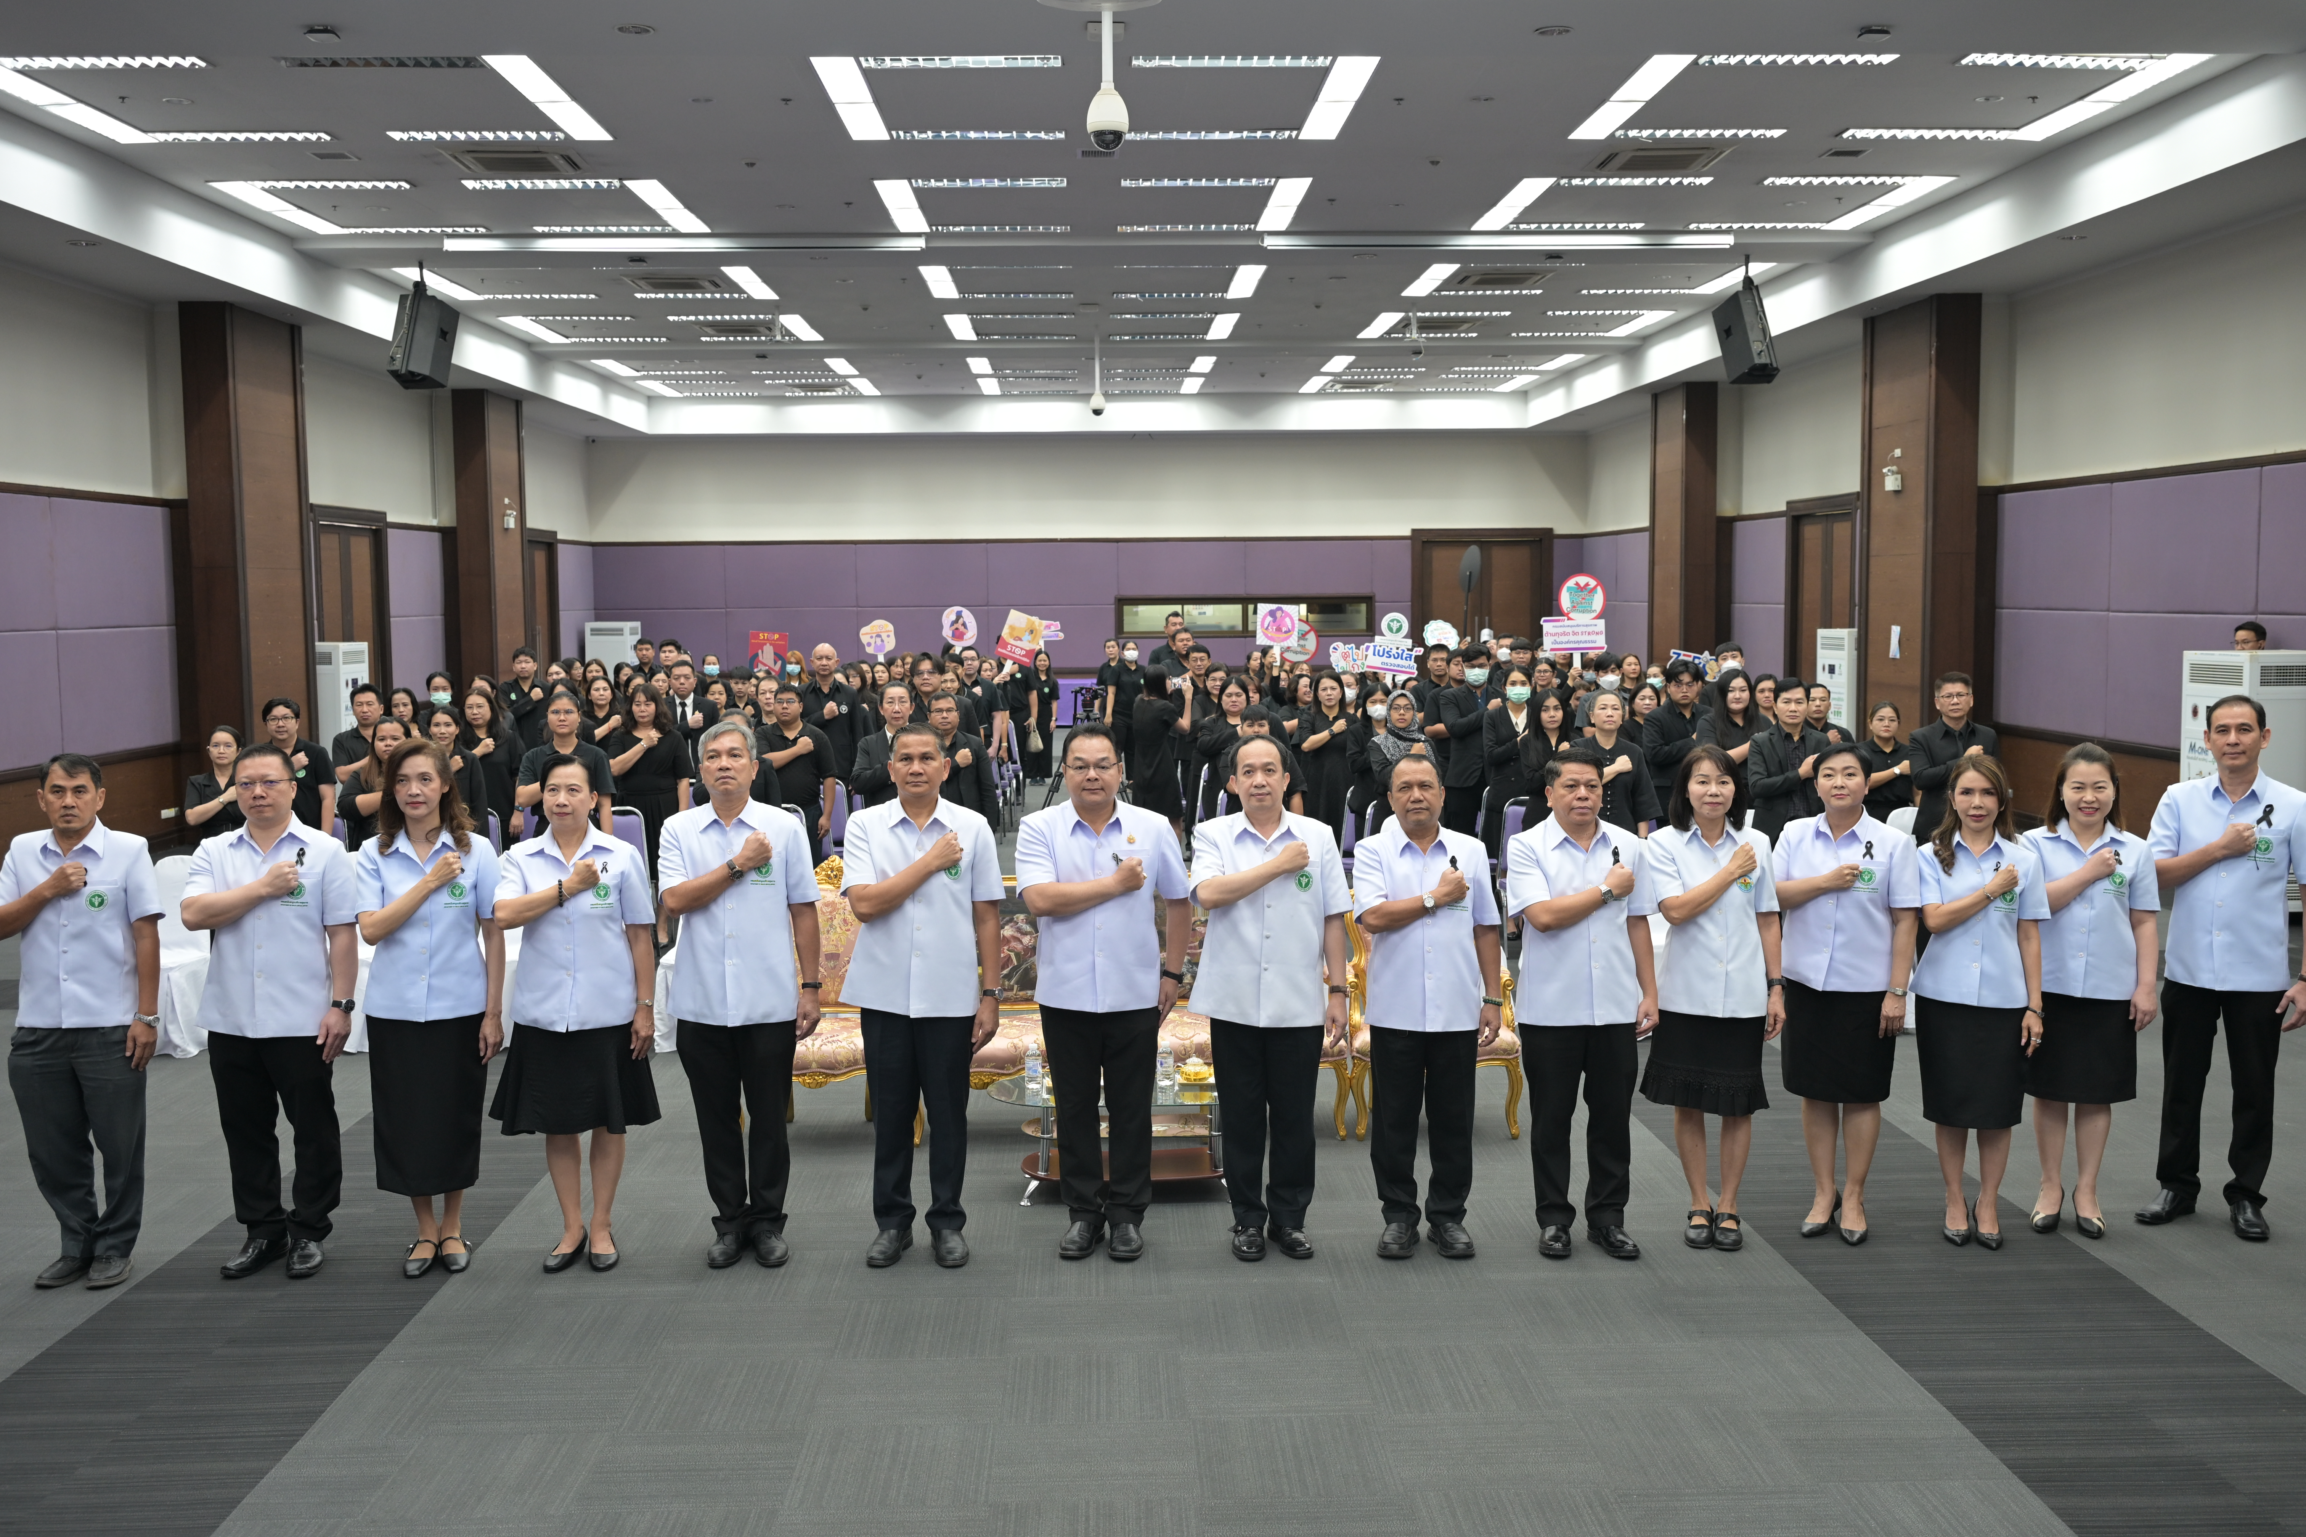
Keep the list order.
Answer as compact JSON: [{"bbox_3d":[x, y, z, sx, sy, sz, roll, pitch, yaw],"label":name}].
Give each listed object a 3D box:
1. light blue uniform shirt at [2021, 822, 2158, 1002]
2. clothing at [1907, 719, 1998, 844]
[{"bbox_3d":[3.167,0.481,7.158,0.490,0.596,0.270,1,5,22],"label":"light blue uniform shirt"},{"bbox_3d":[4.272,0.096,11.295,0.462,0.727,0.320,1,5,12],"label":"clothing"}]

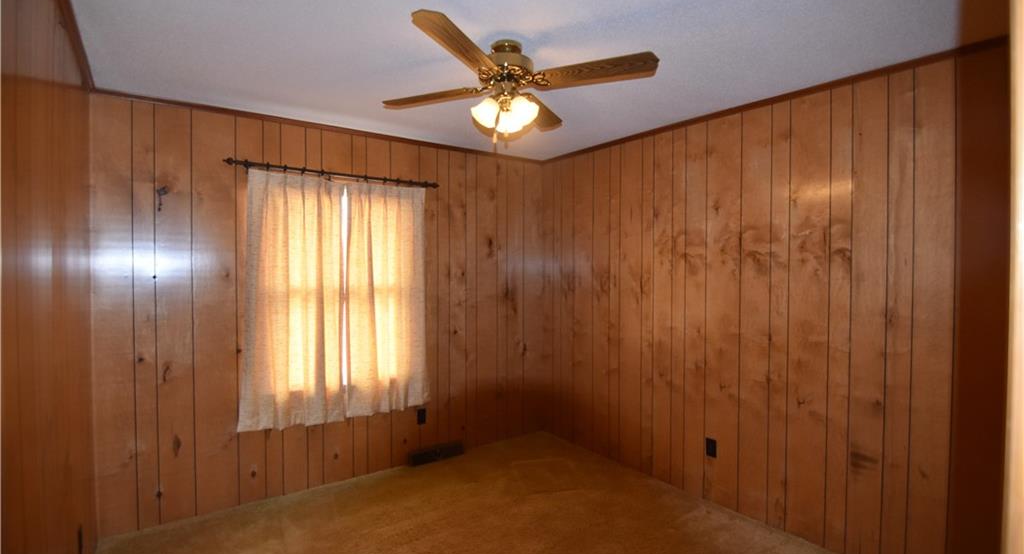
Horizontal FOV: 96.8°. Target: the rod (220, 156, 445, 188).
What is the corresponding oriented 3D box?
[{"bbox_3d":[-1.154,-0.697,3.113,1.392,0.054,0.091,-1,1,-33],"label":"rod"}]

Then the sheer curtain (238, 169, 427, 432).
[{"bbox_3d":[-1.171,0.141,3.155,1.202,1.616,0.121,-1,1,-33],"label":"sheer curtain"}]

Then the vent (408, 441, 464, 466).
[{"bbox_3d":[-0.575,1.373,3.566,0.429,0.104,0.069,-1,1,-33],"label":"vent"}]

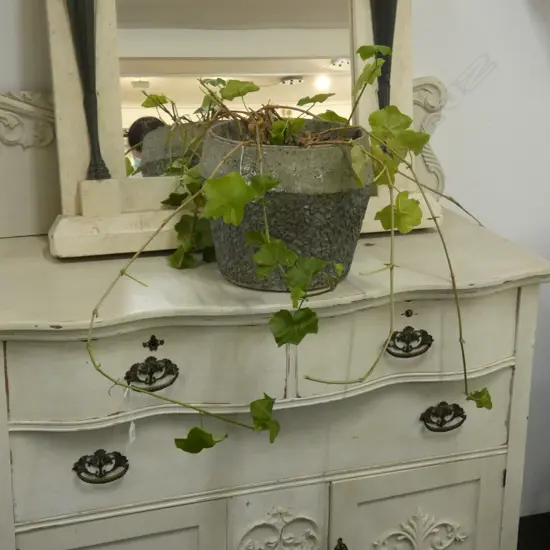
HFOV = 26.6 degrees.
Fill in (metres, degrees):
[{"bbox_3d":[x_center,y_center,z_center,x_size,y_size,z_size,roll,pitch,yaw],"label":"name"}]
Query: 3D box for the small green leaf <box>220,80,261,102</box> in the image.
[{"bbox_3d":[-0.063,-0.336,2.120,0.072,0.034,0.045,2,18,5],"label":"small green leaf"}]

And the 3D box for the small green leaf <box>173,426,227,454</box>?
[{"bbox_3d":[-0.131,0.291,2.050,0.085,0.047,0.030,4,18,10],"label":"small green leaf"}]

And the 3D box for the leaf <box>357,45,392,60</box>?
[{"bbox_3d":[0.168,-0.376,1.970,0.061,0.024,0.040,1,18,0],"label":"leaf"}]

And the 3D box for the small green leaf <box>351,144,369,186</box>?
[{"bbox_3d":[0.140,-0.184,1.920,0.034,0.070,0.020,3,10,17],"label":"small green leaf"}]

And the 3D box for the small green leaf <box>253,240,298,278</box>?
[{"bbox_3d":[0.001,-0.025,1.905,0.075,0.062,0.025,0,0,0],"label":"small green leaf"}]

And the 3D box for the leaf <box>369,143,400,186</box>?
[{"bbox_3d":[0.182,-0.186,1.940,0.056,0.074,0.022,-1,10,-6],"label":"leaf"}]

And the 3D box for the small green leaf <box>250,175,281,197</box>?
[{"bbox_3d":[-0.017,-0.156,2.030,0.054,0.042,0.025,1,17,0],"label":"small green leaf"}]

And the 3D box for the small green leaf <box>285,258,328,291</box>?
[{"bbox_3d":[0.051,-0.001,1.905,0.072,0.053,0.025,0,0,-3],"label":"small green leaf"}]

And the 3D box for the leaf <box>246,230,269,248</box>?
[{"bbox_3d":[-0.030,-0.058,1.915,0.041,0.031,0.018,0,0,6],"label":"leaf"}]

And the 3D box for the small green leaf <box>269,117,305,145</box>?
[{"bbox_3d":[0.019,-0.243,1.970,0.061,0.044,0.028,1,18,0],"label":"small green leaf"}]

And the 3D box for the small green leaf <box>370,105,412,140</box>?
[{"bbox_3d":[0.210,-0.278,2.120,0.078,0.064,0.030,-2,18,-10],"label":"small green leaf"}]

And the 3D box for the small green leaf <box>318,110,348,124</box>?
[{"bbox_3d":[0.115,-0.304,2.280,0.060,0.035,0.035,-2,18,-10],"label":"small green leaf"}]

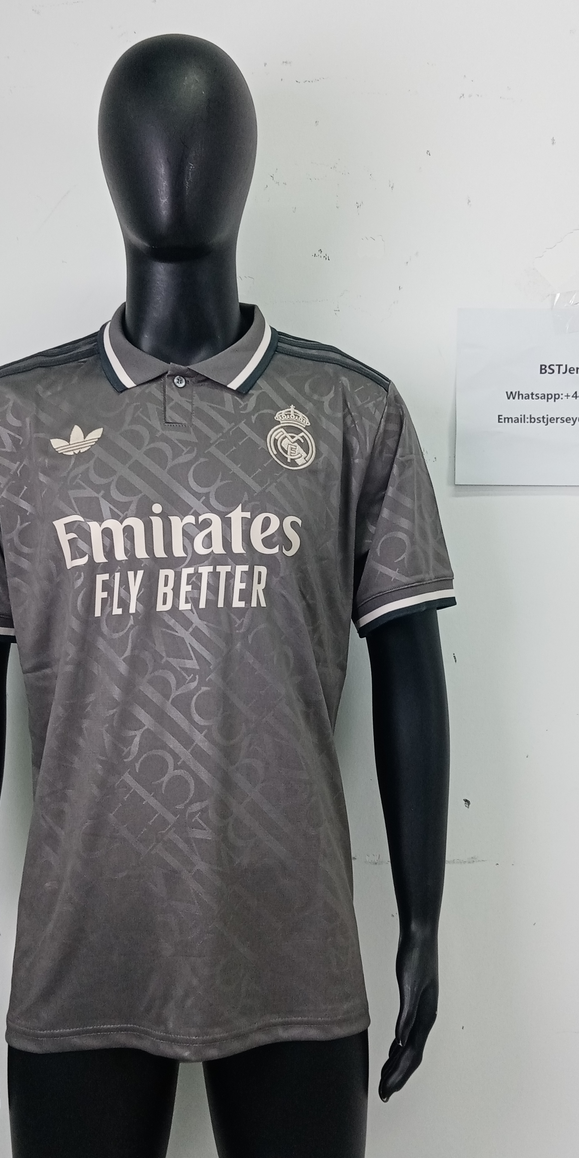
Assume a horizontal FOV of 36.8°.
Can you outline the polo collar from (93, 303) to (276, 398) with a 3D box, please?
[{"bbox_3d":[-0.108,-0.244,0.912,0.190,0.122,0.155,0,2,-3],"label":"polo collar"}]

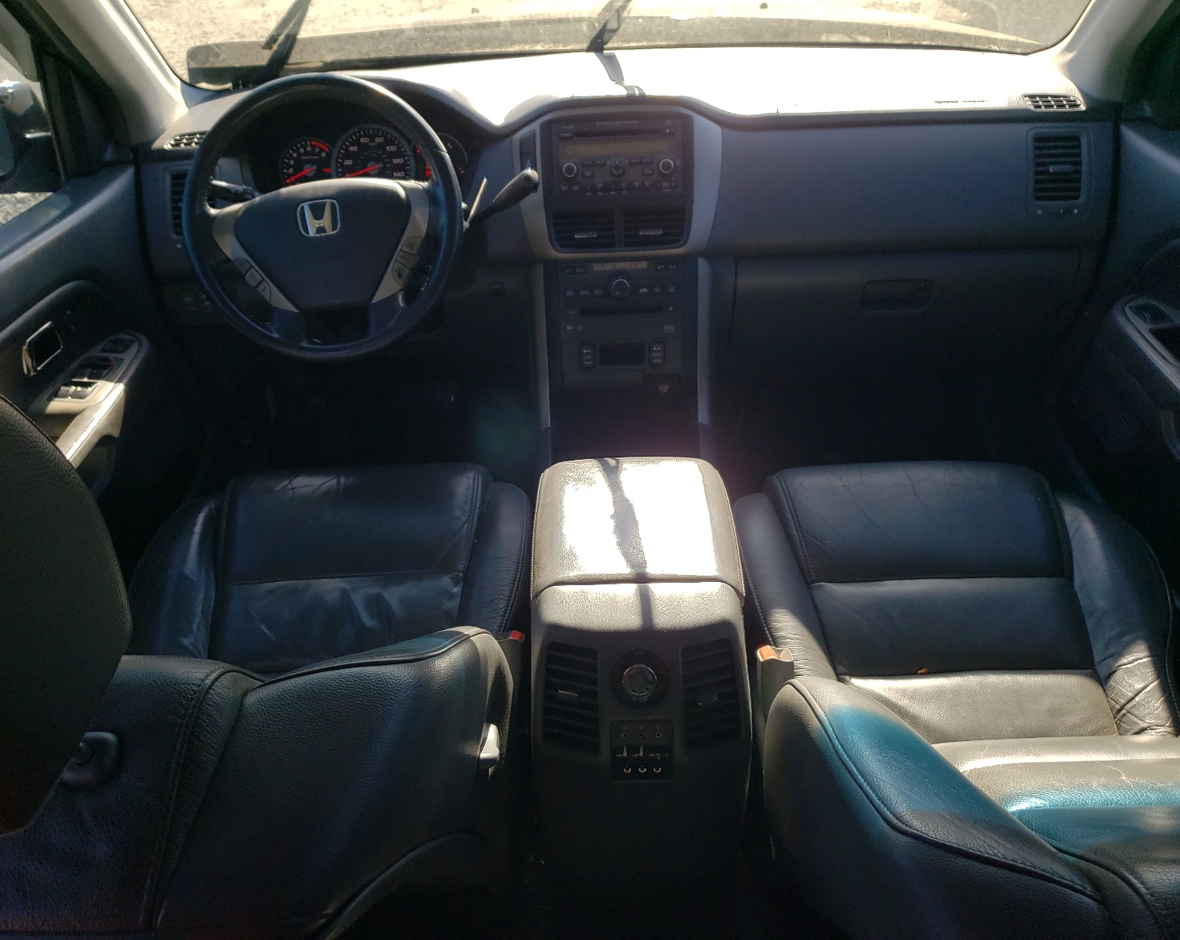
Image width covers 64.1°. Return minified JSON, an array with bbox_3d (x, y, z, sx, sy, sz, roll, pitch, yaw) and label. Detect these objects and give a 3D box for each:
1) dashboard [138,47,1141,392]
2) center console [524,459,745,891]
[{"bbox_3d":[0.061,-0.444,1.635,1.480,0.435,0.450,-1,36,3],"label":"dashboard"},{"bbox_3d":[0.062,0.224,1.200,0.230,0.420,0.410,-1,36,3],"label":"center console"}]

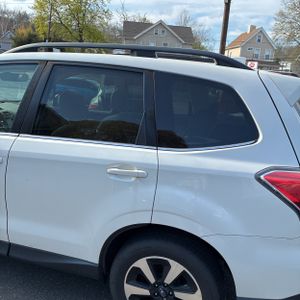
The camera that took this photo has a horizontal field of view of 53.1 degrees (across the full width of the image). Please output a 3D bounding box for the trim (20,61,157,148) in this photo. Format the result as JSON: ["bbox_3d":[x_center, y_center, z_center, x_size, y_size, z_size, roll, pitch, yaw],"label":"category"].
[{"bbox_3d":[-0.329,-0.259,1.701,0.860,0.465,0.070,8,-5,17],"label":"trim"}]

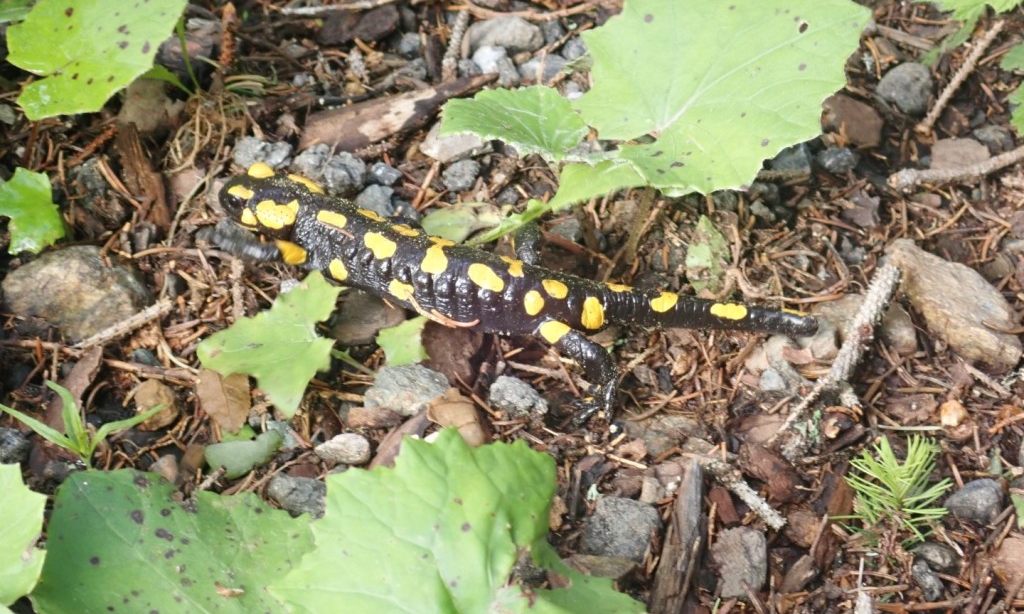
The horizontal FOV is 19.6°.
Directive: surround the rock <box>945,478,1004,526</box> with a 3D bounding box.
[{"bbox_3d":[0.133,0.056,0.850,0.017,0.010,0.013,0,48,0],"label":"rock"}]

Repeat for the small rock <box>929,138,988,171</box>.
[{"bbox_3d":[0.136,-0.046,0.897,0.018,0.008,0.013,0,47,0],"label":"small rock"}]

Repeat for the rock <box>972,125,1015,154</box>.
[{"bbox_3d":[0.155,-0.053,0.951,0.014,0.007,0.010,0,48,0],"label":"rock"}]

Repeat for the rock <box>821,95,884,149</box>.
[{"bbox_3d":[0.110,-0.060,0.954,0.019,0.011,0.018,0,48,0],"label":"rock"}]

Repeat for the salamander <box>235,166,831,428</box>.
[{"bbox_3d":[-0.001,-0.008,0.773,0.164,0.029,0.062,9,45,9],"label":"salamander"}]

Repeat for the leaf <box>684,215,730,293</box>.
[{"bbox_3d":[0.061,-0.016,0.918,0.014,0.006,0.030,-4,48,-3],"label":"leaf"}]

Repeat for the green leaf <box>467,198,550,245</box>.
[{"bbox_3d":[-0.001,-0.025,0.870,0.027,0.009,0.013,-19,50,-17],"label":"green leaf"}]

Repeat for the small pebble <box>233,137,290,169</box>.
[{"bbox_3d":[-0.076,-0.046,0.896,0.018,0.009,0.012,0,47,0],"label":"small pebble"}]

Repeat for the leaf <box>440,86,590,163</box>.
[{"bbox_3d":[0.001,-0.055,0.886,0.046,0.013,0.027,0,47,0],"label":"leaf"}]

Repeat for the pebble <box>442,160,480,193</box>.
[{"bbox_3d":[-0.016,-0.041,0.928,0.012,0.008,0.011,0,52,0],"label":"pebble"}]

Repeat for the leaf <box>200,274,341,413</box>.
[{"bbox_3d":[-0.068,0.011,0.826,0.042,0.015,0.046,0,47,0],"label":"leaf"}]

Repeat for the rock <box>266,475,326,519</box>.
[{"bbox_3d":[-0.058,0.052,0.805,0.018,0.009,0.013,0,47,0],"label":"rock"}]

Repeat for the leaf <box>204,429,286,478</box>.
[{"bbox_3d":[-0.077,0.043,0.859,0.022,0.007,0.014,-18,54,-14],"label":"leaf"}]

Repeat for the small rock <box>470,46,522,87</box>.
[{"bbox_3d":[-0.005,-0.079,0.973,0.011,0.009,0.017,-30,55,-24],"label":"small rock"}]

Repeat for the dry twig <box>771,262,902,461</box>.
[{"bbox_3d":[0.101,0.016,0.878,0.016,0.014,0.080,22,55,17],"label":"dry twig"}]

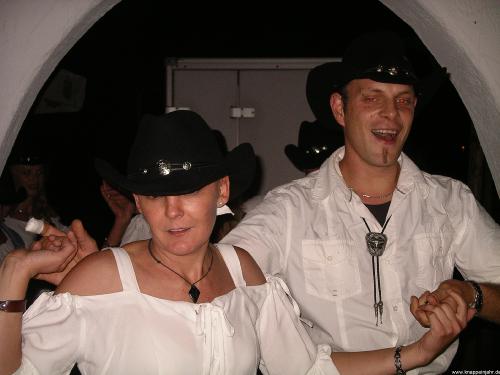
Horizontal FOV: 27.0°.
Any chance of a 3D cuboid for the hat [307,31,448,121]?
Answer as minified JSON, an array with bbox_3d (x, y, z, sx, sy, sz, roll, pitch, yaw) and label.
[{"bbox_3d":[0.270,-0.243,2.200,0.295,0.150,0.355,5,-5,-8],"label":"hat"}]

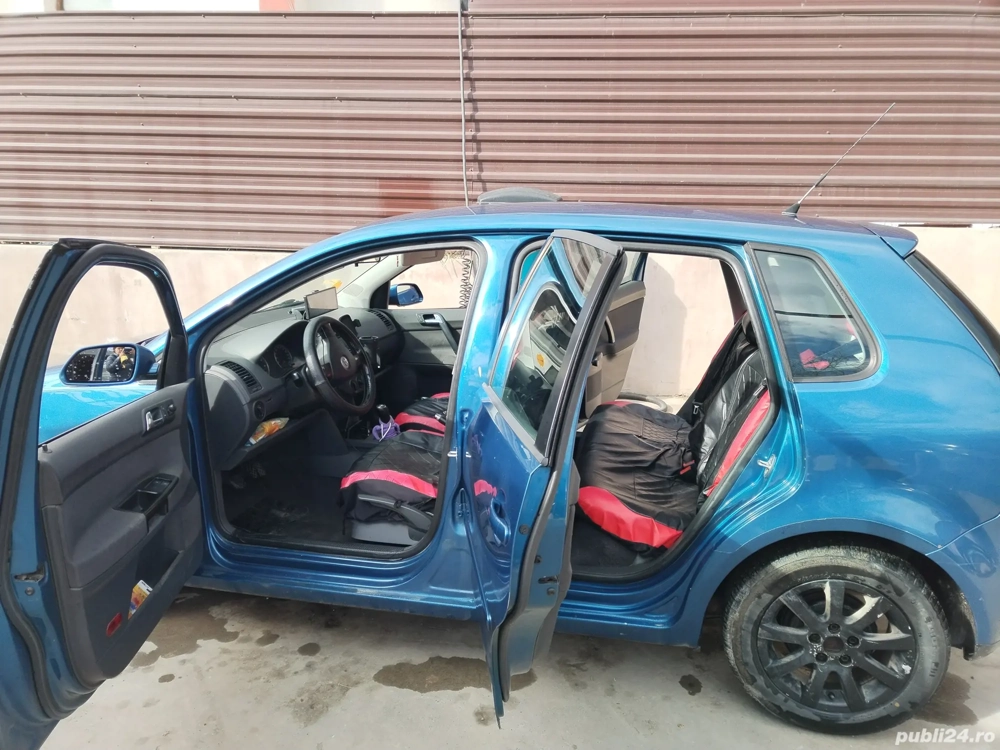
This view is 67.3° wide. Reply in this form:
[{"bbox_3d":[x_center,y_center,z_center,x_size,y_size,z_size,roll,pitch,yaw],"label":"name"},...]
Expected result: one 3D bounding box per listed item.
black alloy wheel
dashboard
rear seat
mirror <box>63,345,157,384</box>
[{"bbox_3d":[0.921,0.708,2.096,0.580,0.580,0.190,1,14,15],"label":"black alloy wheel"},{"bbox_3d":[-0.860,-0.039,3.179,0.580,0.460,1.380,1,14,15],"label":"dashboard"},{"bbox_3d":[0.717,0.134,2.781,0.780,0.700,1.300,1,14,15],"label":"rear seat"},{"bbox_3d":[-1.176,-0.033,2.250,0.240,0.128,0.120,-4,13,-6],"label":"mirror"}]

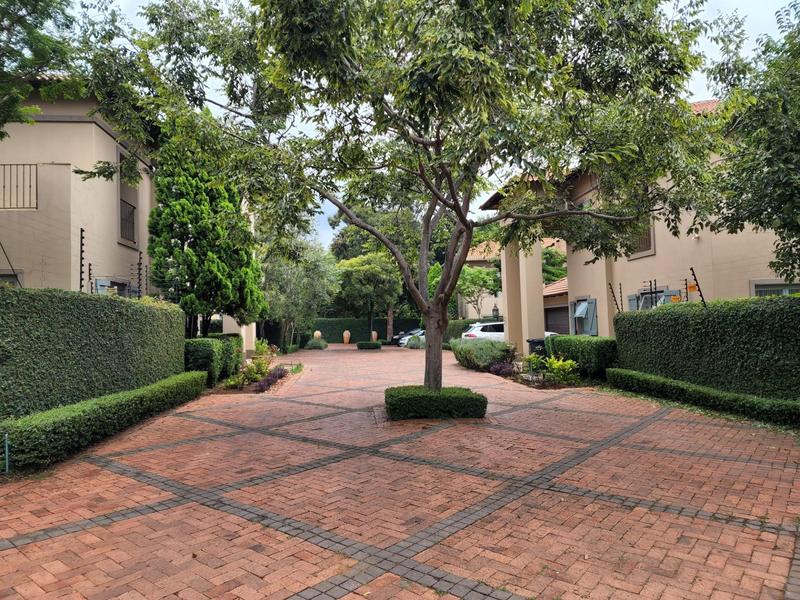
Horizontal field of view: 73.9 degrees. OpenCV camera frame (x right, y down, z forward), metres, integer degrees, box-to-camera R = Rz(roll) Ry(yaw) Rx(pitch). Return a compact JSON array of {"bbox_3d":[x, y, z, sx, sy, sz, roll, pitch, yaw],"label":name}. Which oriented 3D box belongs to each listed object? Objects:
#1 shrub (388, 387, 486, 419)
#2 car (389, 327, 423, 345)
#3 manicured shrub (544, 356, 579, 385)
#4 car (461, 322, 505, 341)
[{"bbox_3d":[0.604,1.803,9.488,1.600,0.350,1.550,0,-3,-6],"label":"shrub"},{"bbox_3d":[1.464,2.831,42.335,4.350,1.470,1.780,1,-3,-30],"label":"car"},{"bbox_3d":[4.174,1.801,13.767,0.820,0.720,0.750,0,-3,-6],"label":"manicured shrub"},{"bbox_3d":[5.622,1.967,26.800,4.550,1.660,1.850,-1,-3,-7],"label":"car"}]

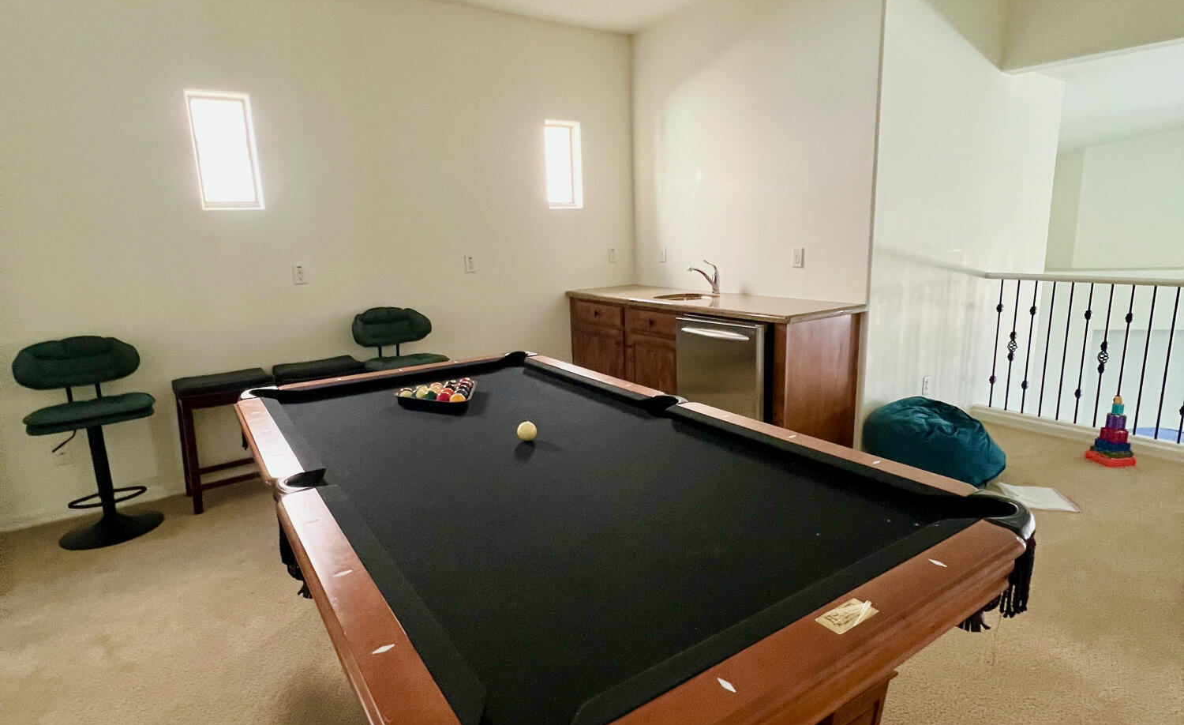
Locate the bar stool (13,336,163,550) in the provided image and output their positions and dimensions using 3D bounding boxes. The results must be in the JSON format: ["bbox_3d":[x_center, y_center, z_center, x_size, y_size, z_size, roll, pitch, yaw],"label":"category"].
[{"bbox_3d":[-2.519,0.394,3.003,0.530,1.010,0.500,-11,15,-35],"label":"bar stool"}]

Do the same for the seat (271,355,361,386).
[{"bbox_3d":[-1.674,0.359,3.727,0.480,0.706,0.350,-10,15,-32],"label":"seat"}]

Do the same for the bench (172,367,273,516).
[{"bbox_3d":[-2.098,0.438,3.455,0.480,0.700,0.350,-10,15,-32],"label":"bench"}]

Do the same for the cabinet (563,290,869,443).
[{"bbox_3d":[0.717,0.018,4.332,0.617,0.930,2.210,-10,15,-32],"label":"cabinet"}]

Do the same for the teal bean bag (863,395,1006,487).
[{"bbox_3d":[1.920,0.407,3.356,0.710,0.480,0.690,-10,15,-32],"label":"teal bean bag"}]

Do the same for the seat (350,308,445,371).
[{"bbox_3d":[-1.209,0.152,3.880,0.530,1.010,0.500,-10,15,-32],"label":"seat"}]

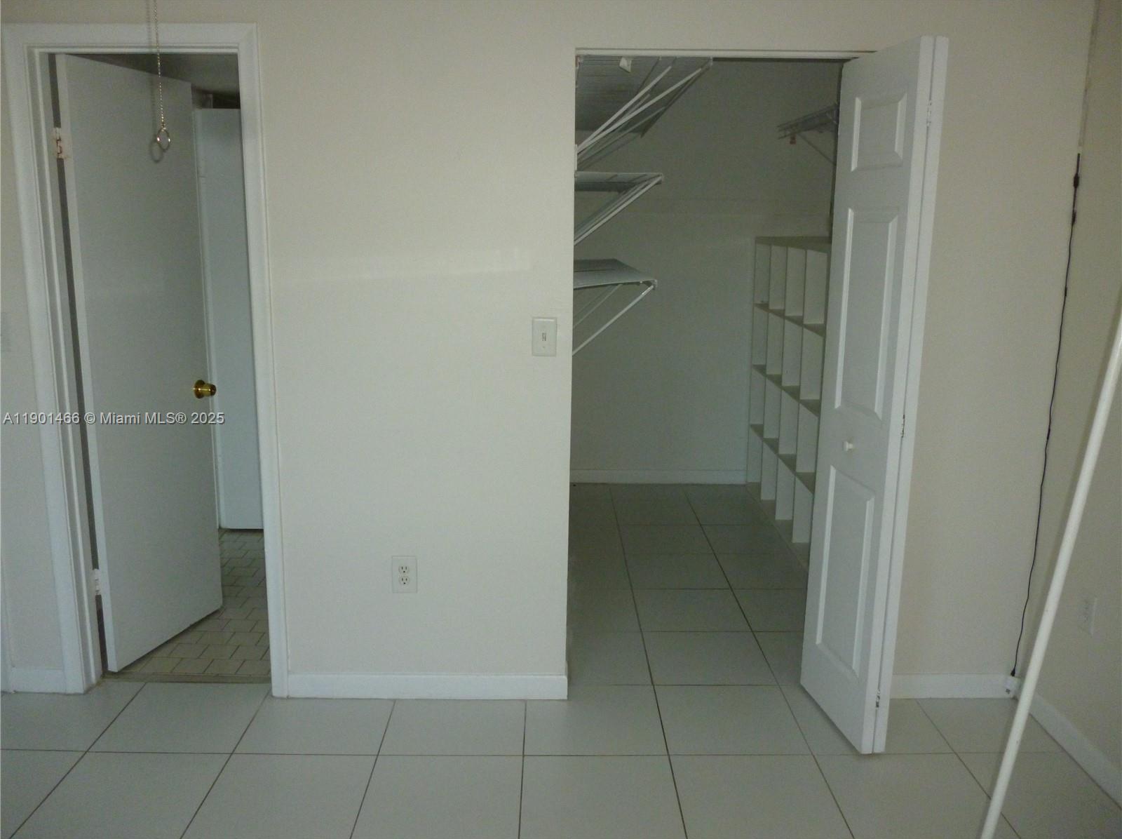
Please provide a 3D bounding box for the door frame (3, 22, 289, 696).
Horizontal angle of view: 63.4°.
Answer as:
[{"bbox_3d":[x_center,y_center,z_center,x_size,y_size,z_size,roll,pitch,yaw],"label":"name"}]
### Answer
[{"bbox_3d":[-1.244,-0.116,2.844,0.725,2.077,0.140,0,12,-1],"label":"door frame"}]

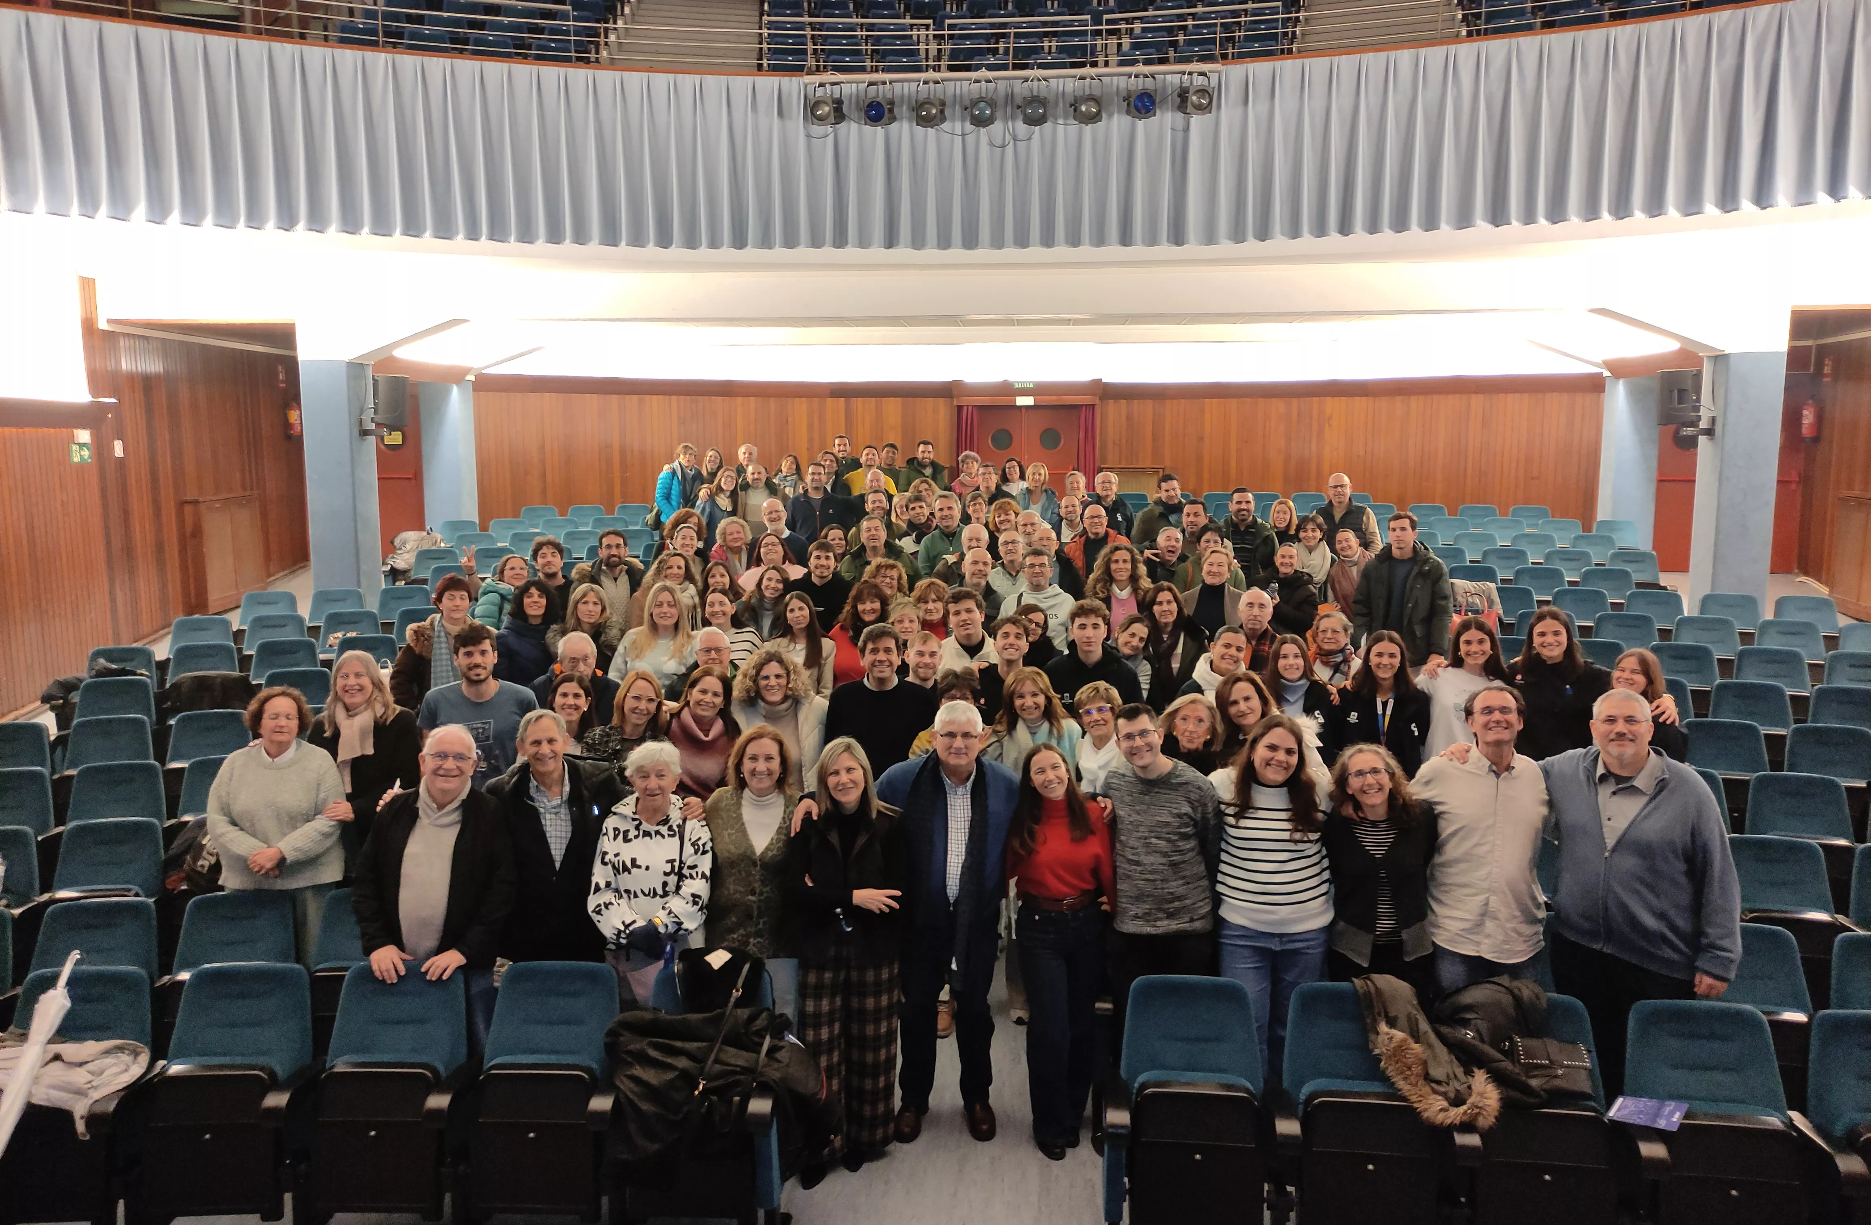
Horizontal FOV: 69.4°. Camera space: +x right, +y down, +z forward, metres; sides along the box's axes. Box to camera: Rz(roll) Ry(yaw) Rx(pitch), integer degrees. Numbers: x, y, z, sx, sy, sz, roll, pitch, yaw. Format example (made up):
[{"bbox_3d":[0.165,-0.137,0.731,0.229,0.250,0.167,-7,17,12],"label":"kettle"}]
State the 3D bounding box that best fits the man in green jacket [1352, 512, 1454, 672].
[{"bbox_3d":[3.461,0.172,10.173,0.700,1.839,0.380,2,8,14],"label":"man in green jacket"}]

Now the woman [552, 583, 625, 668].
[{"bbox_3d":[-1.999,0.640,7.914,0.480,1.633,0.320,-2,8,-9],"label":"woman"}]

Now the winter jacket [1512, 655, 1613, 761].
[{"bbox_3d":[2.999,0.550,6.498,0.560,0.700,0.340,3,8,21],"label":"winter jacket"}]

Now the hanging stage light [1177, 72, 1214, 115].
[{"bbox_3d":[2.120,-4.223,11.016,0.240,0.310,0.280,-1,7,-8],"label":"hanging stage light"}]

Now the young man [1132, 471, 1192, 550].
[{"bbox_3d":[2.091,-0.348,12.321,0.570,1.813,0.380,0,8,-3],"label":"young man"}]

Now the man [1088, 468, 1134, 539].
[{"bbox_3d":[1.633,-0.464,12.639,0.500,1.700,0.330,1,7,6],"label":"man"}]

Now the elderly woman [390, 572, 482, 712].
[{"bbox_3d":[-3.065,0.596,8.613,0.620,1.693,0.420,-2,8,-17],"label":"elderly woman"}]

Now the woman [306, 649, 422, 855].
[{"bbox_3d":[-2.505,1.003,5.947,0.530,1.690,0.350,-3,8,-20],"label":"woman"}]

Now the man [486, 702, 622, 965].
[{"bbox_3d":[-1.461,1.205,5.167,0.600,1.700,0.340,-2,7,-13],"label":"man"}]

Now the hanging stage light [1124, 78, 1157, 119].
[{"bbox_3d":[1.681,-4.207,11.068,0.240,0.310,0.280,0,7,-1],"label":"hanging stage light"}]

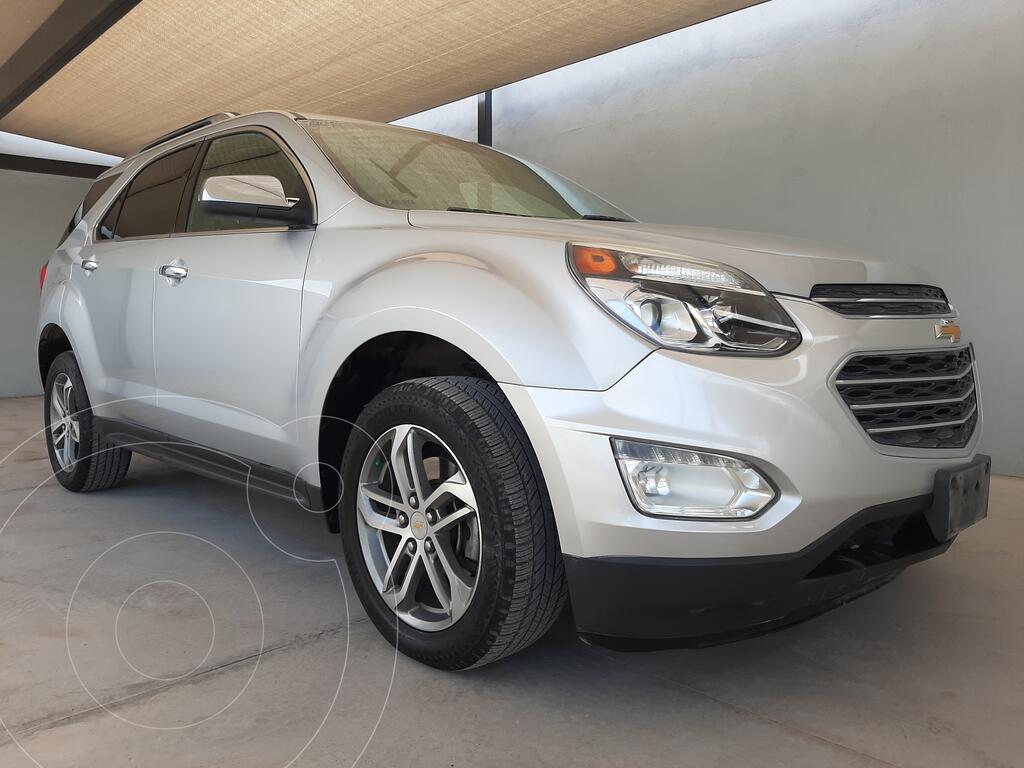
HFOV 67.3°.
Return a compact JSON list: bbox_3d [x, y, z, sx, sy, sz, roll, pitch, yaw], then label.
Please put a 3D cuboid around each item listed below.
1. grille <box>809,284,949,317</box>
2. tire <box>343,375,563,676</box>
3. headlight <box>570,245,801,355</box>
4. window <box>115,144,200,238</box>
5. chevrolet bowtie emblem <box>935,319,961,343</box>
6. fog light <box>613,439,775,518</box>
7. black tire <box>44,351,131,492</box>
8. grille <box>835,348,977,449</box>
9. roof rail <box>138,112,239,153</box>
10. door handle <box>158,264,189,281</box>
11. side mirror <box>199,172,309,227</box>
[{"bbox_3d":[0.979,-0.199,1.849,0.150,0.075,0.860,4,6,45],"label":"grille"},{"bbox_3d":[-0.164,0.334,1.952,0.243,0.705,0.710,-3,5,-44],"label":"tire"},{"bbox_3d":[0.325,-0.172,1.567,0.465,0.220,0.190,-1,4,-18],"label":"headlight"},{"bbox_3d":[-1.415,-0.746,3.072,0.660,0.400,0.050,4,-17,45],"label":"window"},{"bbox_3d":[1.023,-0.126,1.809,0.032,0.060,0.165,4,6,45],"label":"chevrolet bowtie emblem"},{"bbox_3d":[0.359,0.181,1.538,0.330,0.160,0.115,-1,4,-18],"label":"fog light"},{"bbox_3d":[-2.188,0.187,3.963,0.710,0.705,0.243,4,5,45],"label":"black tire"},{"bbox_3d":[1.003,0.028,1.841,0.160,0.240,0.880,4,6,45],"label":"grille"},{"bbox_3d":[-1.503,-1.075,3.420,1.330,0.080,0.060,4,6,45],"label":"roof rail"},{"bbox_3d":[-1.147,-0.381,2.645,0.195,0.048,0.052,4,6,45],"label":"door handle"},{"bbox_3d":[-0.708,-0.498,2.120,0.215,0.147,0.235,4,6,45],"label":"side mirror"}]

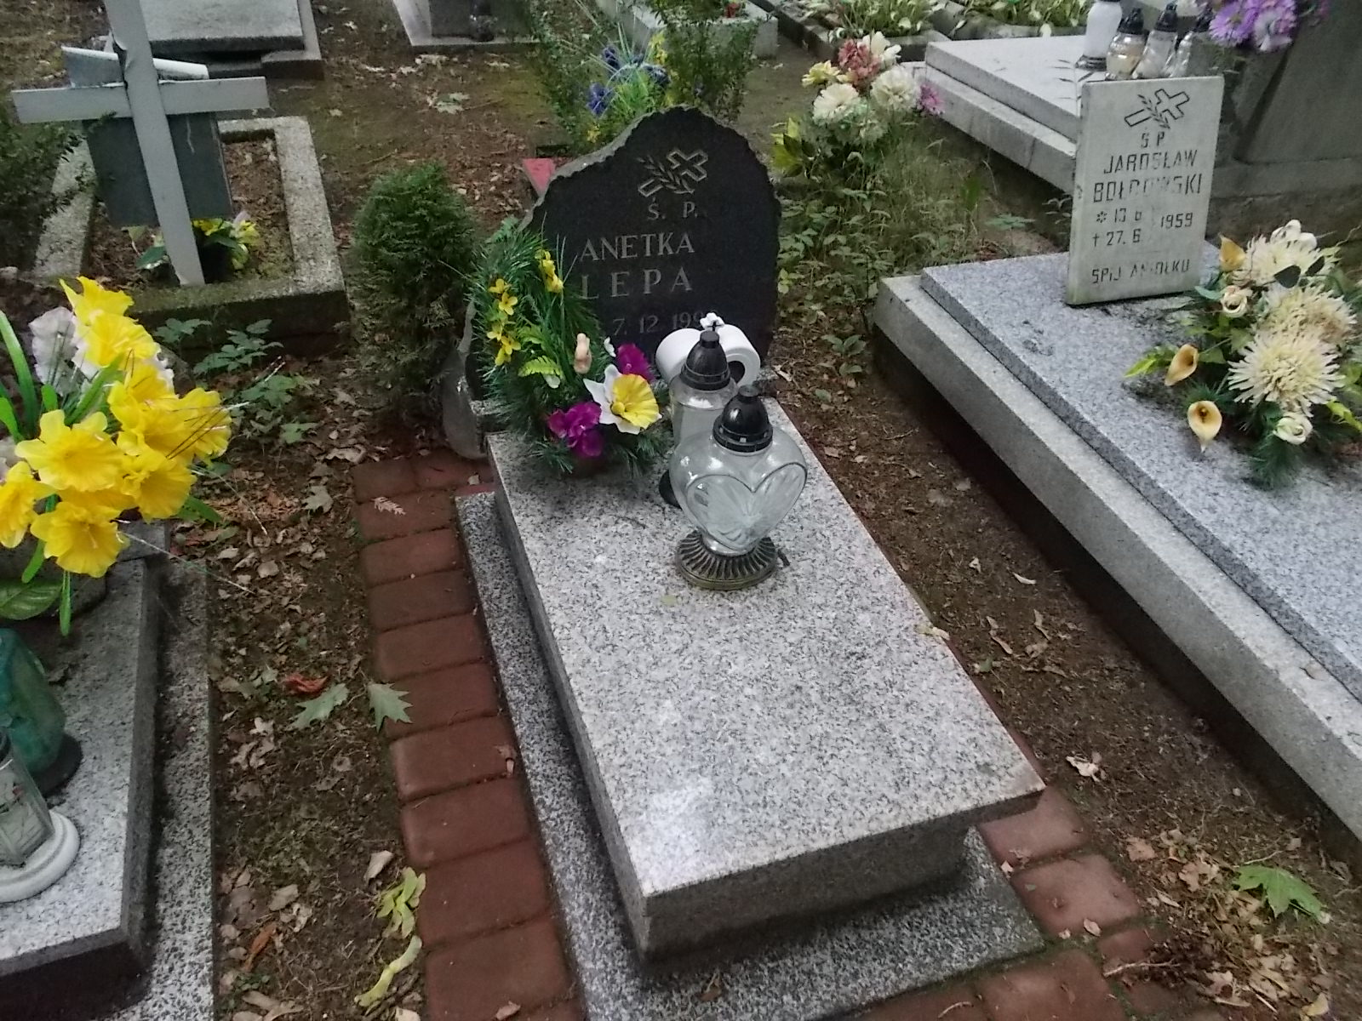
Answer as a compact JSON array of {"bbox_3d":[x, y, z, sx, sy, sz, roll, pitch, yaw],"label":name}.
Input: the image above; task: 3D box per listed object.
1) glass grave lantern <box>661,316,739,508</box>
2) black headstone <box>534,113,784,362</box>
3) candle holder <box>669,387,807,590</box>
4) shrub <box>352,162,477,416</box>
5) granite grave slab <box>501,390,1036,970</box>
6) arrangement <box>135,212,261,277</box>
[{"bbox_3d":[0.041,-0.163,1.761,0.128,0.321,0.128,4,40,-4],"label":"glass grave lantern"},{"bbox_3d":[-0.103,-0.494,1.918,0.613,0.512,0.062,-9,38,-18],"label":"black headstone"},{"bbox_3d":[0.095,-0.053,1.626,0.219,0.338,0.172,-9,43,-18],"label":"candle holder"},{"bbox_3d":[-0.549,-0.468,2.162,0.269,0.512,0.269,-9,43,-18],"label":"shrub"},{"bbox_3d":[0.066,0.177,1.729,0.588,0.150,0.970,-9,43,-18],"label":"granite grave slab"},{"bbox_3d":[-1.160,-0.642,2.449,0.269,0.150,0.188,-9,43,-18],"label":"arrangement"}]

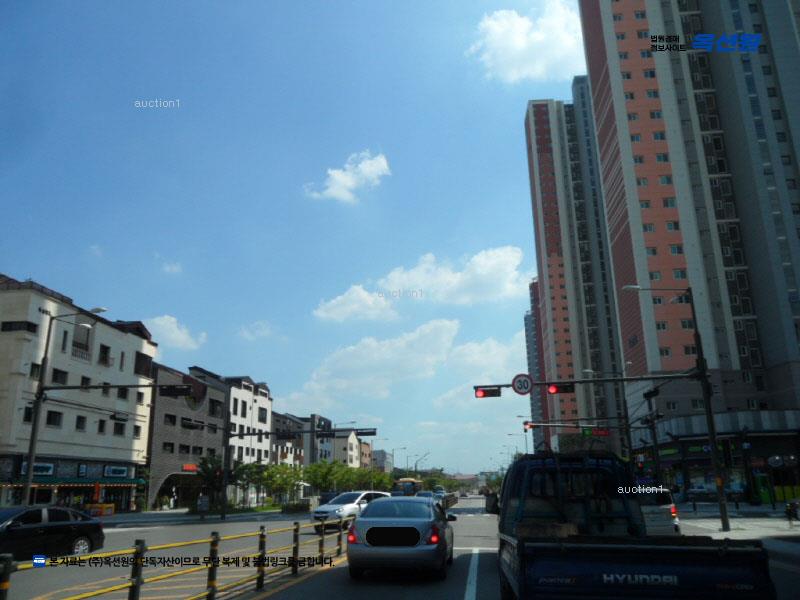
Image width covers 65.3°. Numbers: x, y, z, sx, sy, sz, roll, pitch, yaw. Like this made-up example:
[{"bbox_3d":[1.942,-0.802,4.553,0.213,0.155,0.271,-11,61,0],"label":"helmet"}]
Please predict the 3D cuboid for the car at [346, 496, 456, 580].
[{"bbox_3d":[0.220,5.043,13.511,1.820,1.470,4.800,-3,-17,7],"label":"car"}]

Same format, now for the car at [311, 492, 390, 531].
[{"bbox_3d":[-1.859,8.948,26.491,1.790,1.520,4.300,-13,-20,35],"label":"car"}]

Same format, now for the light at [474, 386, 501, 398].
[{"bbox_3d":[3.486,3.711,24.719,1.030,0.380,0.300,-3,-17,7],"label":"light"}]

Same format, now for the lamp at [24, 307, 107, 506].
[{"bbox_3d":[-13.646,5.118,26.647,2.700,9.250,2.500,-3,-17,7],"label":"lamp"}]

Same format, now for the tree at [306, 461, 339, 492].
[{"bbox_3d":[-9.597,22.570,77.079,4.100,5.500,4.100,-3,-17,7],"label":"tree"}]

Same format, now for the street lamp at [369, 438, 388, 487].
[{"bbox_3d":[-3.078,26.341,96.156,2.800,9.400,0.350,-3,-17,7],"label":"street lamp"}]

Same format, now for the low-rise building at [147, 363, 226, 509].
[{"bbox_3d":[-30.002,15.840,71.076,13.800,15.000,17.500,-3,-17,7],"label":"low-rise building"}]

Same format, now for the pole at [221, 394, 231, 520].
[{"bbox_3d":[-11.004,9.847,39.302,0.350,7.600,0.350,-3,-17,7],"label":"pole"}]

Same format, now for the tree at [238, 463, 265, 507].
[{"bbox_3d":[-16.353,20.000,67.726,2.800,4.600,2.800,-3,-17,7],"label":"tree"}]

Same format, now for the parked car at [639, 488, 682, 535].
[{"bbox_3d":[6.486,6.323,18.187,1.740,1.500,4.200,-3,-17,5],"label":"parked car"}]

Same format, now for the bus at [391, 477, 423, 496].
[{"bbox_3d":[1.680,29.392,96.202,2.500,3.250,10.800,-3,-17,7],"label":"bus"}]

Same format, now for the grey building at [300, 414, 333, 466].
[{"bbox_3d":[-20.590,30.554,119.767,11.500,15.400,15.000,-3,-17,7],"label":"grey building"}]

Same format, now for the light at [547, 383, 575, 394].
[{"bbox_3d":[6.271,3.500,24.313,1.040,0.380,0.300,-3,-17,7],"label":"light"}]

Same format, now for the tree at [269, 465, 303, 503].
[{"bbox_3d":[-14.899,24.387,82.530,4.000,4.900,4.100,-3,-17,7],"label":"tree"}]

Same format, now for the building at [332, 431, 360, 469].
[{"bbox_3d":[-16.239,39.330,149.183,10.500,15.200,14.000,-3,-17,7],"label":"building"}]

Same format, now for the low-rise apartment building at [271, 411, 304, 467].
[{"bbox_3d":[-24.995,26.909,104.667,13.000,13.800,17.500,-3,-17,7],"label":"low-rise apartment building"}]

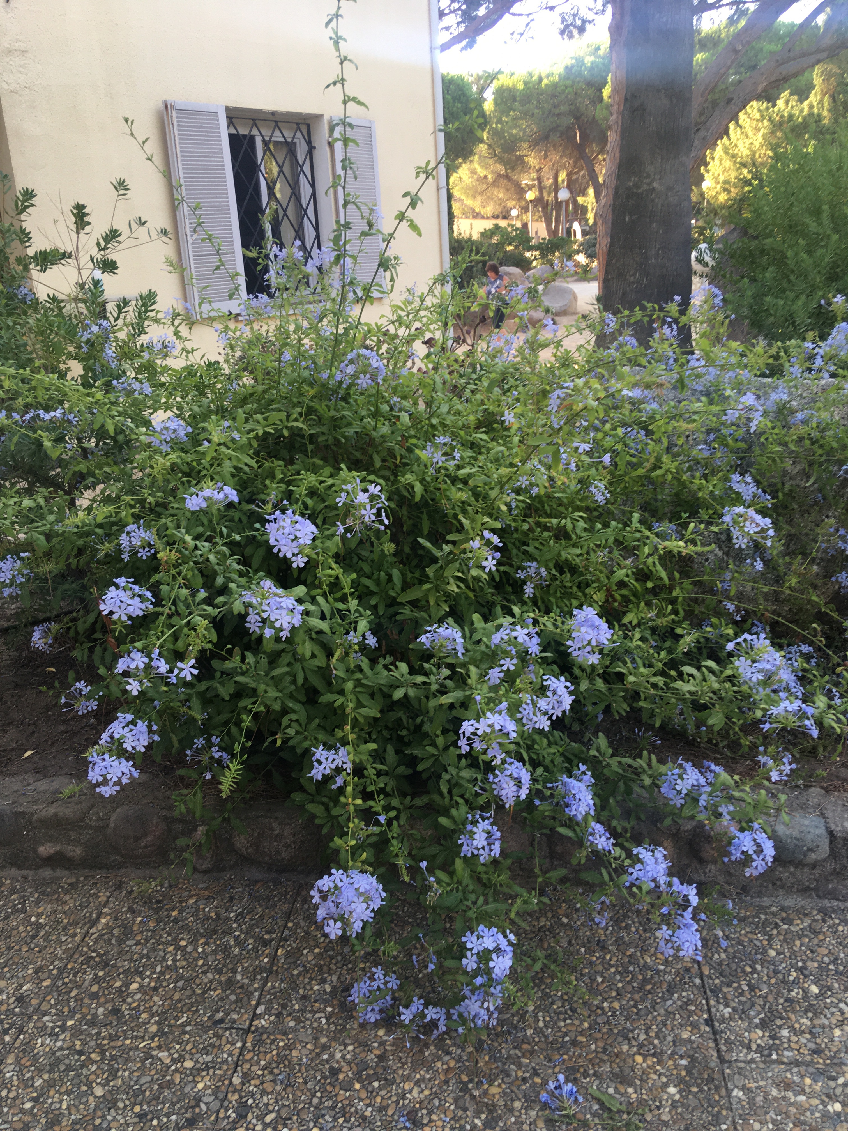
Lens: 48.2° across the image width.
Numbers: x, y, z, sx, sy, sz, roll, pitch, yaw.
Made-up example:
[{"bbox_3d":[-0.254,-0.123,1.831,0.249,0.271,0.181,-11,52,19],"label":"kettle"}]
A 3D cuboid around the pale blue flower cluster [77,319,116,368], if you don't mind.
[{"bbox_3d":[-0.844,-0.576,2.450,0.101,0.126,0.100,-3,19,0],"label":"pale blue flower cluster"}]

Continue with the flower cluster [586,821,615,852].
[{"bbox_3d":[0.369,0.566,1.980,0.061,0.067,0.060,0,19,7],"label":"flower cluster"}]

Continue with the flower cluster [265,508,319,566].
[{"bbox_3d":[-0.240,-0.051,1.720,0.094,0.098,0.090,-6,19,-8],"label":"flower cluster"}]

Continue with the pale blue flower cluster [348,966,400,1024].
[{"bbox_3d":[-0.101,0.869,1.920,0.107,0.118,0.090,-3,19,0],"label":"pale blue flower cluster"}]

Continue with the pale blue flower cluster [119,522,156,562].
[{"bbox_3d":[-0.665,-0.054,2.200,0.084,0.090,0.074,0,19,7],"label":"pale blue flower cluster"}]

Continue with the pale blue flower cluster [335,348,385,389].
[{"bbox_3d":[-0.142,-0.436,2.100,0.114,0.090,0.100,0,19,7],"label":"pale blue flower cluster"}]

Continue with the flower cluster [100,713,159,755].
[{"bbox_3d":[-0.607,0.345,1.950,0.124,0.086,0.109,0,19,7],"label":"flower cluster"}]

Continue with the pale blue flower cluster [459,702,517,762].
[{"bbox_3d":[0.114,0.295,1.680,0.102,0.105,0.095,-3,20,0],"label":"pale blue flower cluster"}]

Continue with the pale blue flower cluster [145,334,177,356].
[{"bbox_3d":[-0.696,-0.581,2.500,0.089,0.058,0.078,0,19,7],"label":"pale blue flower cluster"}]

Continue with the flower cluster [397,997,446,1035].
[{"bbox_3d":[-0.003,0.871,1.830,0.094,0.072,0.075,-3,20,0],"label":"flower cluster"}]

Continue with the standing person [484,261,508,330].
[{"bbox_3d":[1.048,-3.714,13.865,0.460,1.400,0.360,7,22,28],"label":"standing person"}]

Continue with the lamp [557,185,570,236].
[{"bbox_3d":[4.697,-11.052,31.721,0.430,3.079,0.430,-3,19,0],"label":"lamp"}]

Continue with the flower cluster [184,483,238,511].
[{"bbox_3d":[-0.417,-0.135,1.850,0.105,0.055,0.085,-8,19,-12],"label":"flower cluster"}]

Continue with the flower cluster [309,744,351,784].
[{"bbox_3d":[-0.174,0.368,1.760,0.077,0.077,0.075,-3,20,0],"label":"flower cluster"}]

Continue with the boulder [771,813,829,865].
[{"bbox_3d":[0.822,0.598,2.071,0.127,0.115,0.115,0,19,7],"label":"boulder"}]

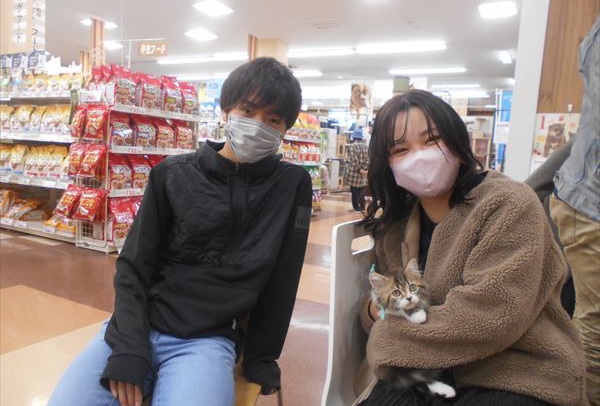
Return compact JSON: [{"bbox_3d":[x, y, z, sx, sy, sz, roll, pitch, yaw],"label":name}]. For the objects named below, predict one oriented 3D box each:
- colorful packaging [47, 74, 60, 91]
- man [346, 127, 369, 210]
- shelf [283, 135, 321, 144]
[{"bbox_3d":[-2.593,-1.260,4.742,0.150,0.185,0.060,4,-1,14],"label":"colorful packaging"},{"bbox_3d":[1.158,-0.620,8.350,0.470,1.550,0.320,-1,8,-28],"label":"man"},{"bbox_3d":[-0.100,-1.000,7.073,0.380,0.060,1.220,6,7,27],"label":"shelf"}]

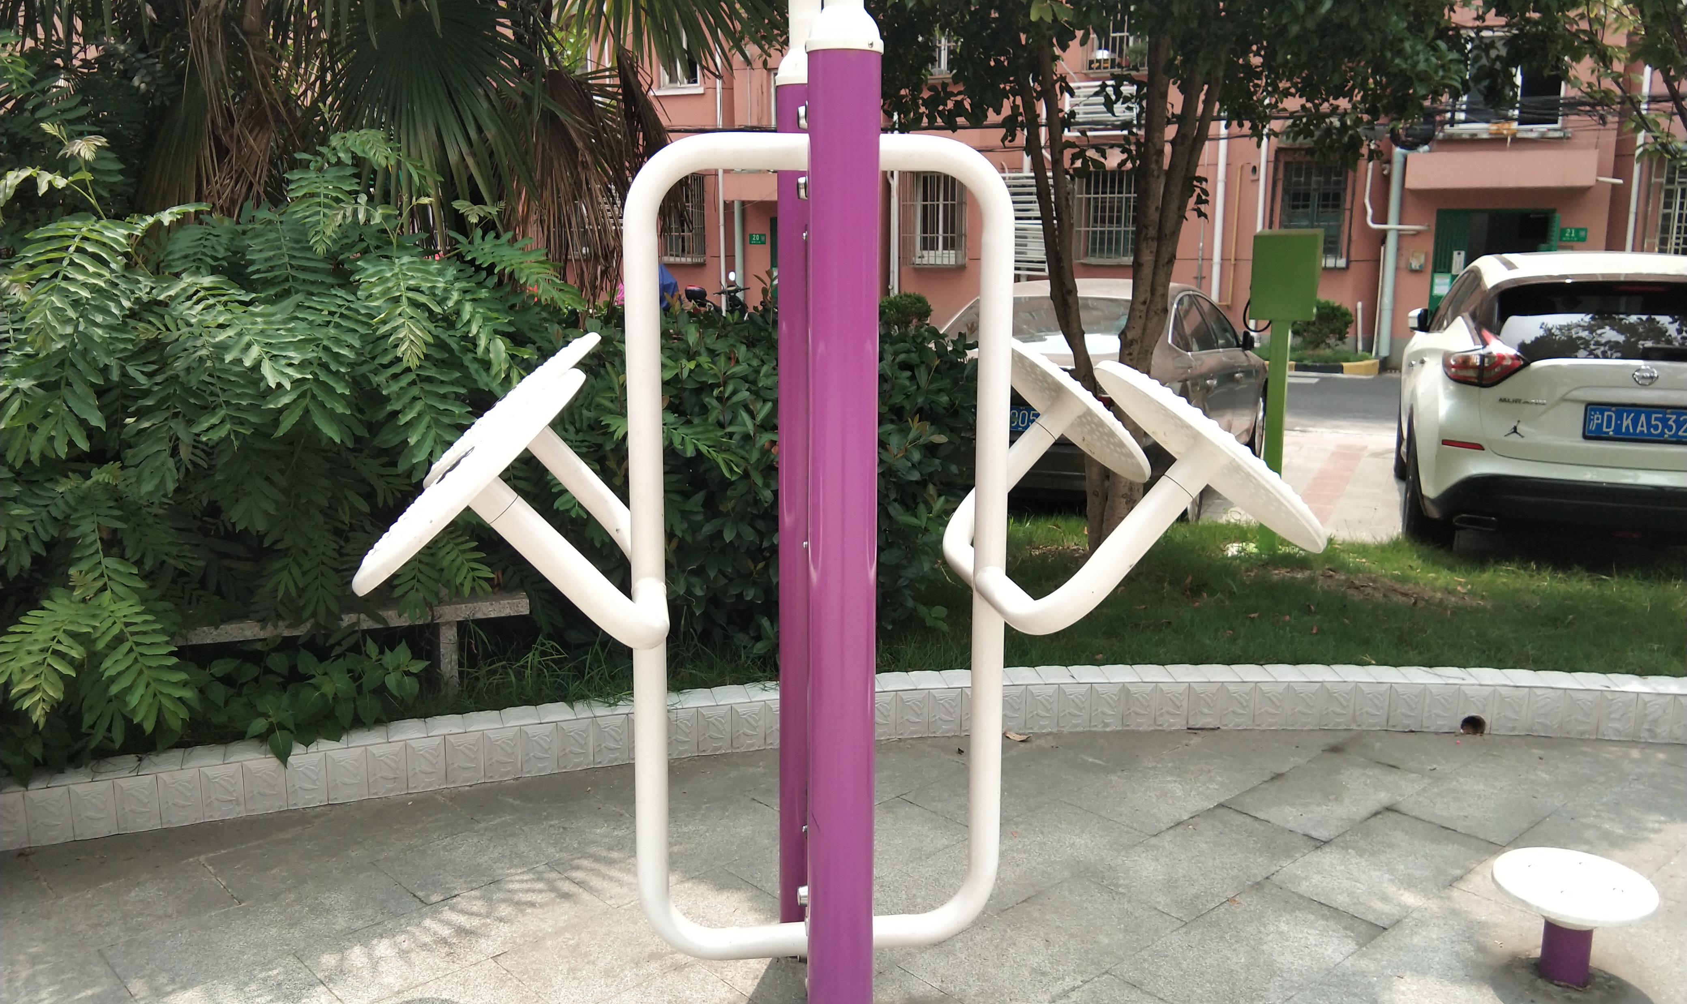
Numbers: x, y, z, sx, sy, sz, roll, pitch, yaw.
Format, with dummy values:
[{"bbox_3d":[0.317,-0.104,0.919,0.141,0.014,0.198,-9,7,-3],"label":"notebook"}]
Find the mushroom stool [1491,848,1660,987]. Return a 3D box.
[{"bbox_3d":[1.509,0.889,3.137,0.305,0.200,0.305,0,11,0],"label":"mushroom stool"}]

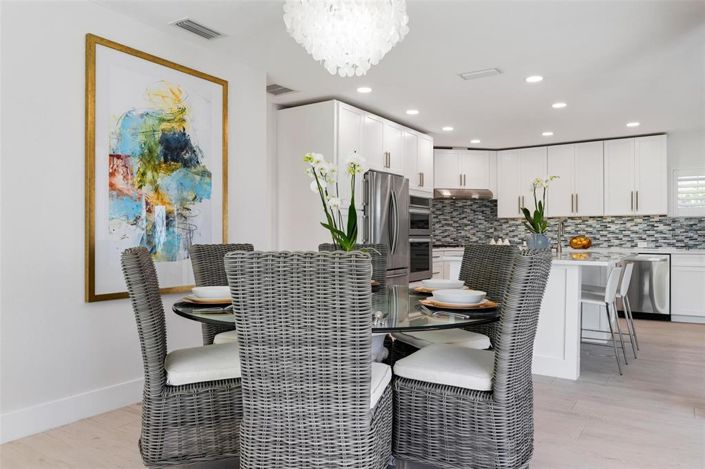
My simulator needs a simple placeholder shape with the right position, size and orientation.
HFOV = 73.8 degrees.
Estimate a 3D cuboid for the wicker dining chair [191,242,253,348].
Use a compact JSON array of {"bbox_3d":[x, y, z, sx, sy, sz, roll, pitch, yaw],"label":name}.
[{"bbox_3d":[-0.605,0.584,2.935,0.670,1.030,0.520,0,0,32],"label":"wicker dining chair"}]

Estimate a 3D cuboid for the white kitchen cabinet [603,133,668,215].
[{"bbox_3d":[3.981,-0.780,6.603,0.743,1.070,0.330,0,0,35],"label":"white kitchen cabinet"}]

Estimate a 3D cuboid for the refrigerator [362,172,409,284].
[{"bbox_3d":[0.101,0.240,5.444,0.870,1.780,0.850,0,0,35],"label":"refrigerator"}]

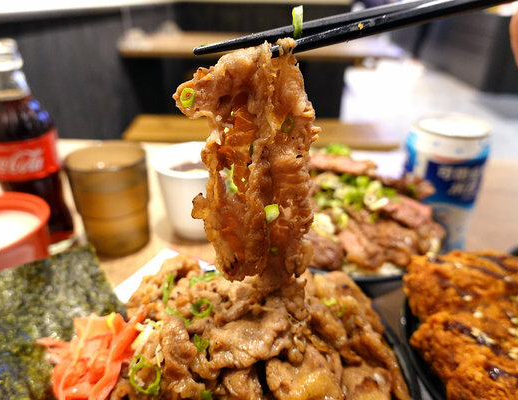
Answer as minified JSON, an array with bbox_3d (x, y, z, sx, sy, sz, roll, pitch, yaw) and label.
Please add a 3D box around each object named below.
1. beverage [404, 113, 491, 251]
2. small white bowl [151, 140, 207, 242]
[{"bbox_3d":[0.163,-0.006,0.368,0.066,0.121,0.066,0,27,-4],"label":"beverage"},{"bbox_3d":[-0.060,-0.006,0.413,0.095,0.078,0.095,1,27,-1],"label":"small white bowl"}]

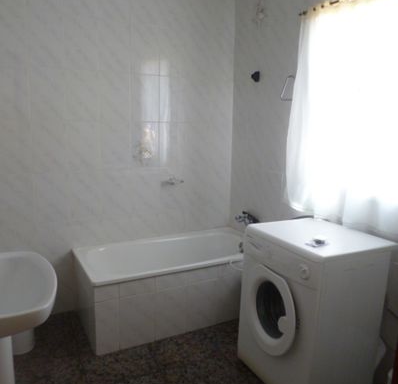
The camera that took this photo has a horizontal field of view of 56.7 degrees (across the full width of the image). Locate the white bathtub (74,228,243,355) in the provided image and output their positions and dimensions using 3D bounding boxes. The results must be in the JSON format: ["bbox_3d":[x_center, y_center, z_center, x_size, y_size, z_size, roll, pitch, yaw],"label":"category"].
[{"bbox_3d":[-0.186,0.691,2.901,1.403,0.499,0.685,-4,12,-28],"label":"white bathtub"}]

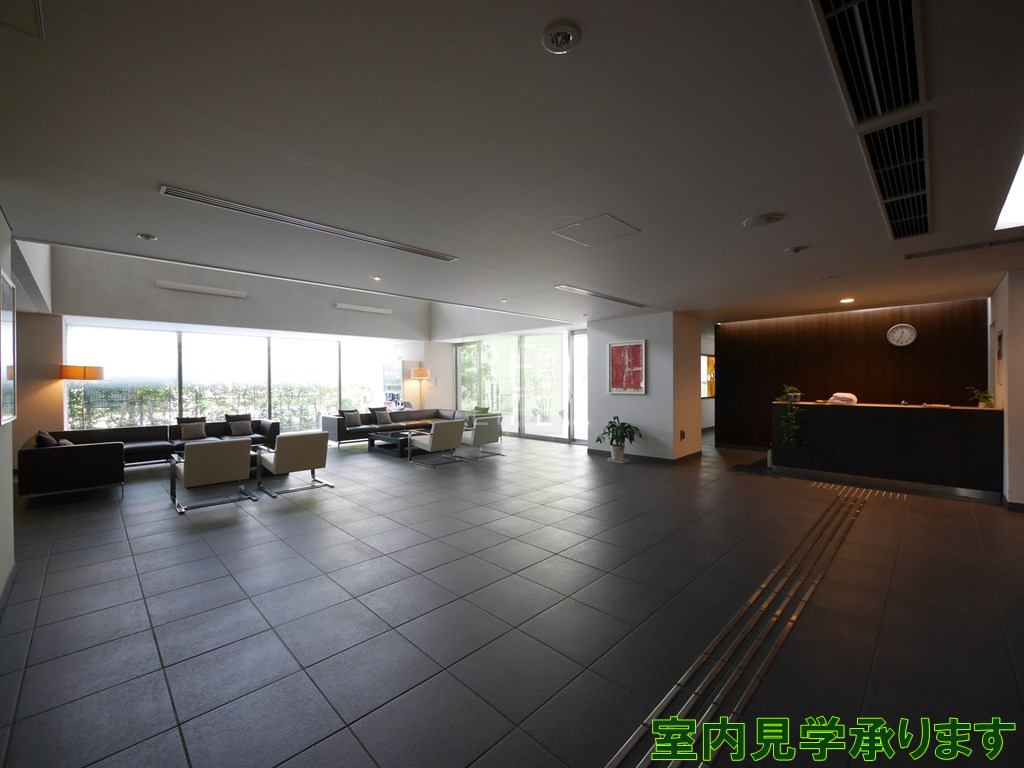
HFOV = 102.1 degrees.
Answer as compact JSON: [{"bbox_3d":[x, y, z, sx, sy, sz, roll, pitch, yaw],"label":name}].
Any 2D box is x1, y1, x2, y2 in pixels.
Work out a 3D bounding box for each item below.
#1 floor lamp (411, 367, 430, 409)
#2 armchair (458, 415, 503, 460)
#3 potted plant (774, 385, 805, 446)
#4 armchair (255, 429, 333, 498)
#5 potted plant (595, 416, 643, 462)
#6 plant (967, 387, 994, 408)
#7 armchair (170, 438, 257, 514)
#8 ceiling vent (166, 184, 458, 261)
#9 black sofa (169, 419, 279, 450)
[{"bbox_3d":[-2.347,0.470,10.615,0.480,1.740,0.480,-1,0,45],"label":"floor lamp"},{"bbox_3d":[-0.603,0.959,7.606,0.750,0.710,0.680,-1,0,45],"label":"armchair"},{"bbox_3d":[3.830,0.431,5.714,0.310,0.850,0.380,-1,0,45],"label":"potted plant"},{"bbox_3d":[-2.781,0.964,5.322,0.750,0.705,0.680,-1,0,45],"label":"armchair"},{"bbox_3d":[1.812,0.915,7.006,0.680,0.760,0.680,0,0,0],"label":"potted plant"},{"bbox_3d":[5.134,0.149,4.540,0.200,0.245,0.200,-1,0,45],"label":"plant"},{"bbox_3d":[-3.388,0.965,4.720,0.760,0.705,0.680,-1,0,45],"label":"armchair"},{"bbox_3d":[-1.341,-1.186,3.258,0.160,0.035,2.155,-1,0,45],"label":"ceiling vent"},{"bbox_3d":[-4.944,1.010,7.140,0.840,0.660,1.470,-1,0,45],"label":"black sofa"}]

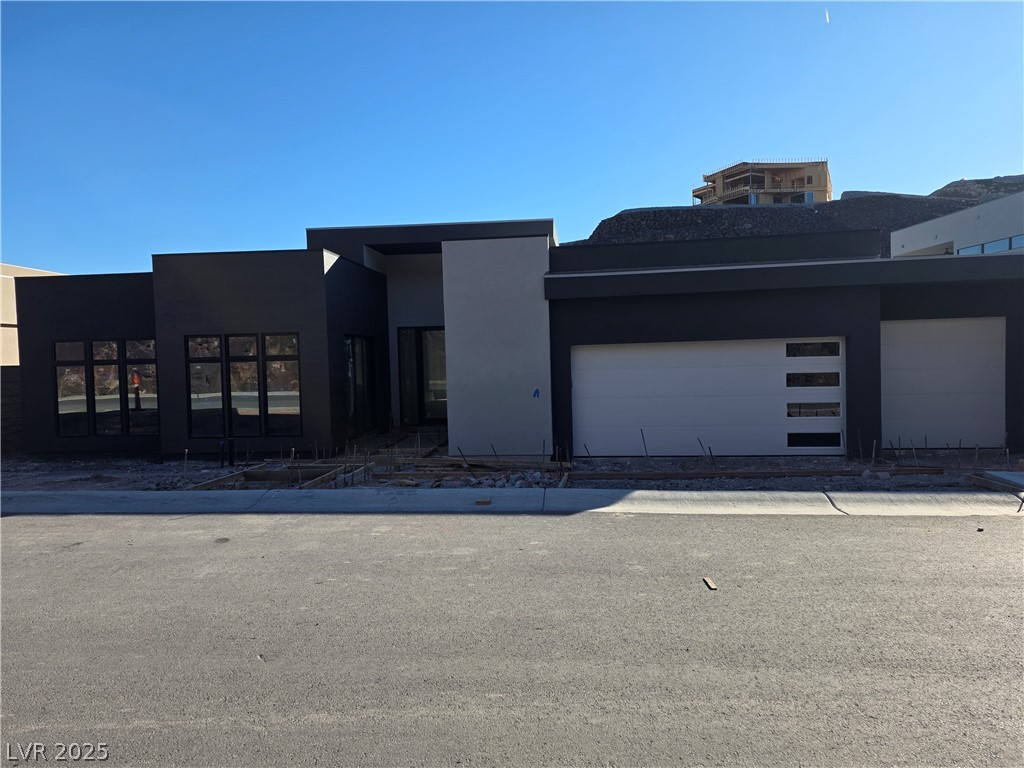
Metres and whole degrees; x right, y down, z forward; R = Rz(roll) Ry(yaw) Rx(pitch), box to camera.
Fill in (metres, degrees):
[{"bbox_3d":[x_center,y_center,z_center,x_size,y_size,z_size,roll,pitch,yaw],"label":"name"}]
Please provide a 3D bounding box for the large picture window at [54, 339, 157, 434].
[{"bbox_3d":[-8.405,0.100,14.143,2.330,2.000,0.120,-1,2,8],"label":"large picture window"}]

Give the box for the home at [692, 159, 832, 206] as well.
[{"bbox_3d":[45.380,-35.810,124.000,21.500,8.000,13.000,-1,2,12],"label":"home"}]

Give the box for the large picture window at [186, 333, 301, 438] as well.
[{"bbox_3d":[-5.160,0.034,13.097,2.330,2.000,0.120,-1,2,8],"label":"large picture window"}]

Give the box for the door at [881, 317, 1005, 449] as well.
[{"bbox_3d":[9.050,0.004,14.413,2.600,2.740,0.120,-1,2,8],"label":"door"}]

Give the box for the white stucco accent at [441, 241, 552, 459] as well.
[{"bbox_3d":[-0.265,-0.761,14.597,2.240,4.560,0.600,-1,2,8],"label":"white stucco accent"}]

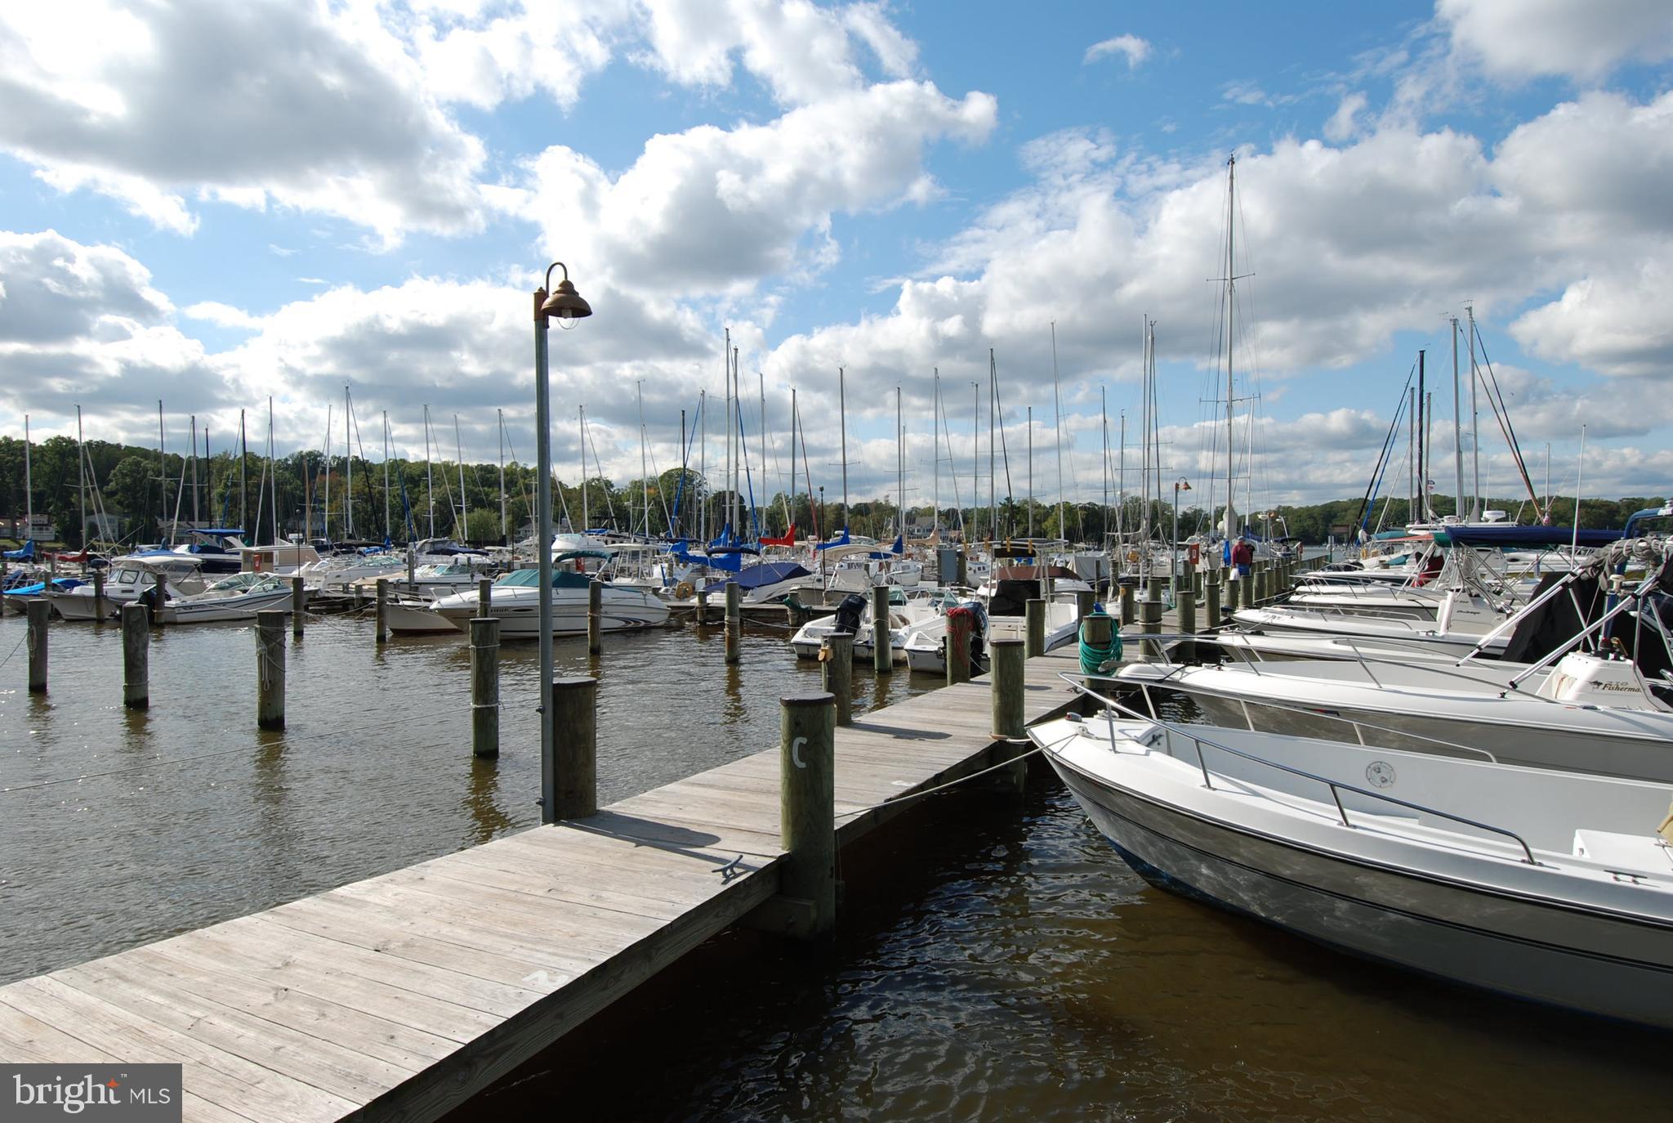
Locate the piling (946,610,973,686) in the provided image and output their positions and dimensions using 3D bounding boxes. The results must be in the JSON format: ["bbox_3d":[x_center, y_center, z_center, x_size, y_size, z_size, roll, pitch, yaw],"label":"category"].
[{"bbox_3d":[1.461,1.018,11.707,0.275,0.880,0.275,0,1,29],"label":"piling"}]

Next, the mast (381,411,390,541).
[{"bbox_3d":[-26.188,-4.428,57.074,0.161,8.660,0.140,-1,1,29],"label":"mast"}]

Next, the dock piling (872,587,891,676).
[{"bbox_3d":[0.711,1.059,15.200,0.255,1.335,0.255,1,1,28],"label":"dock piling"}]

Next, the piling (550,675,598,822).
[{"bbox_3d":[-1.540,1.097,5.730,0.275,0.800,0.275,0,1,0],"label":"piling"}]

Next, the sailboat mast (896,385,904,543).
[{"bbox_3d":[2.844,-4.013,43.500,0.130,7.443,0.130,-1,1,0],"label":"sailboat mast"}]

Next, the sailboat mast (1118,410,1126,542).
[{"bbox_3d":[16.375,-4.522,56.071,0.161,8.320,0.140,1,1,29],"label":"sailboat mast"}]

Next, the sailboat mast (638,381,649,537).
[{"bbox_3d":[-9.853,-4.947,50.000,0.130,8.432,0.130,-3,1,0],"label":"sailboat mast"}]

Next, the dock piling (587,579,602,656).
[{"bbox_3d":[-4.383,1.009,17.750,0.265,1.376,0.265,0,1,0],"label":"dock piling"}]

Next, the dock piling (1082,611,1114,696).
[{"bbox_3d":[2.888,1.076,10.800,0.295,0.967,0.295,0,1,0],"label":"dock piling"}]

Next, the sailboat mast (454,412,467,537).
[{"bbox_3d":[-24.957,-5.471,65.000,0.140,8.700,0.140,-3,3,29],"label":"sailboat mast"}]

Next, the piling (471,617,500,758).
[{"bbox_3d":[-3.311,1.196,9.240,0.270,1.300,0.270,1,1,28],"label":"piling"}]

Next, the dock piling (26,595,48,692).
[{"bbox_3d":[-10.946,1.160,13.400,0.265,1.281,0.265,0,1,0],"label":"dock piling"}]

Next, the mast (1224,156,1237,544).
[{"bbox_3d":[19.348,-10.389,48.000,0.220,18.995,0.220,1,1,28],"label":"mast"}]

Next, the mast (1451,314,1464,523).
[{"bbox_3d":[23.853,-4.672,37.578,0.161,9.150,0.140,-1,1,29],"label":"mast"}]

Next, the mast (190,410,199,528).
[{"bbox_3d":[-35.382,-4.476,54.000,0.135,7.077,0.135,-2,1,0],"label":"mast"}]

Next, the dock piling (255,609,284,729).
[{"bbox_3d":[-6.282,1.195,10.870,0.295,1.315,0.295,0,1,0],"label":"dock piling"}]

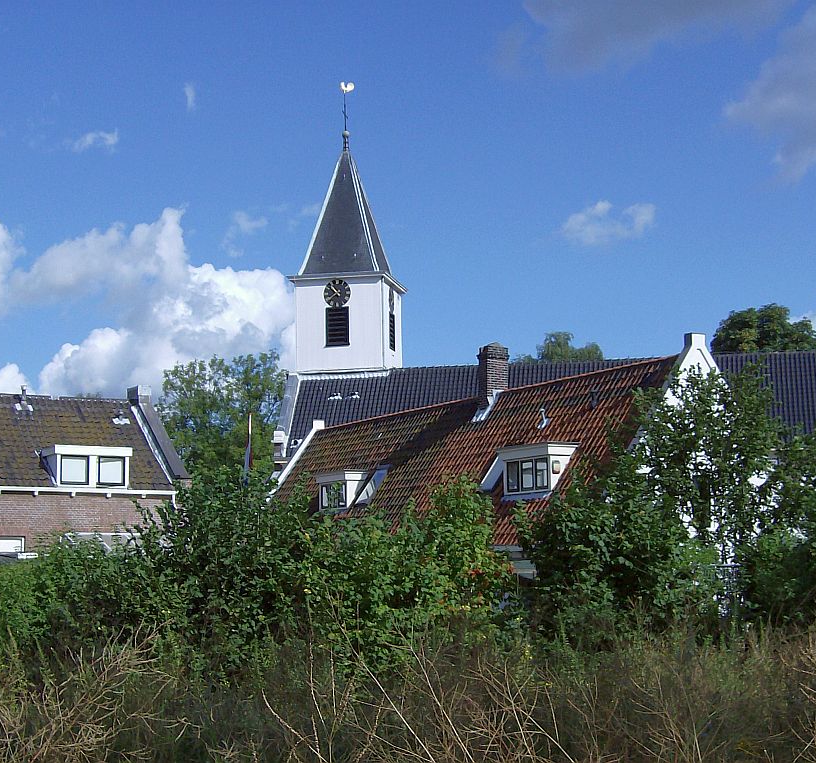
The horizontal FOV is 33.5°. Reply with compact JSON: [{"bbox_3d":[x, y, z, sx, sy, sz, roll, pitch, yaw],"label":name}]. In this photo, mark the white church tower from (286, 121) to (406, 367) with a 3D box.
[{"bbox_3d":[-2.625,-5.939,61.952,4.350,11.605,4.350,-2,-8,12],"label":"white church tower"}]

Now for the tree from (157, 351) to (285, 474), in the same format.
[{"bbox_3d":[-8.502,4.084,61.269,6.200,10.916,6.000,0,-8,-8],"label":"tree"}]

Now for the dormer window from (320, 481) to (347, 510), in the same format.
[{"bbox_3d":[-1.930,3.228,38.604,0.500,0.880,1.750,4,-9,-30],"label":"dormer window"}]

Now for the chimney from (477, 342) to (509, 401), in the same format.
[{"bbox_3d":[2.251,-0.178,35.586,0.770,1.620,0.430,4,-9,-30],"label":"chimney"}]

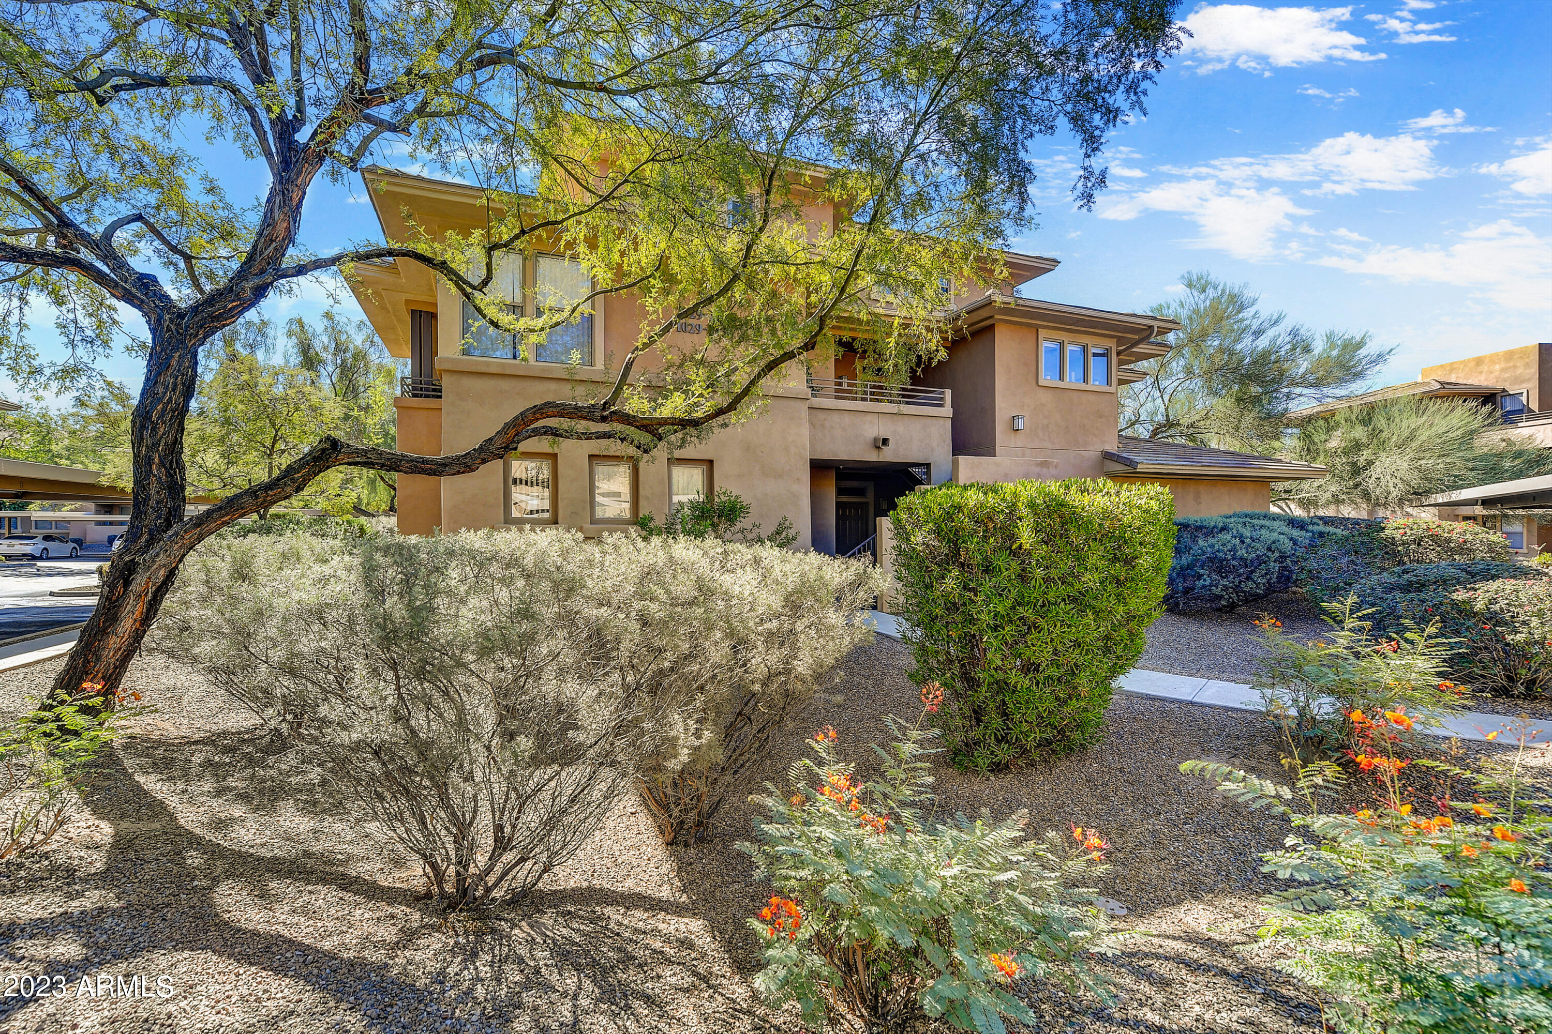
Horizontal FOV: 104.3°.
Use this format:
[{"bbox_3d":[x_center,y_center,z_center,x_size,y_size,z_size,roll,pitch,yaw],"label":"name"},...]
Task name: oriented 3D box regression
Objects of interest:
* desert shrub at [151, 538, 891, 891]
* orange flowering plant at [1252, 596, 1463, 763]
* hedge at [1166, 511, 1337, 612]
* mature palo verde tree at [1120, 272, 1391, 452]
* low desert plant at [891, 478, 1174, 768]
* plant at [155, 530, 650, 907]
[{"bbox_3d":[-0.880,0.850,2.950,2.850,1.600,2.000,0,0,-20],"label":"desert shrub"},{"bbox_3d":[3.880,1.120,4.080,1.200,1.070,1.100,0,0,-20],"label":"orange flowering plant"},{"bbox_3d":[8.500,0.780,11.200,3.000,1.700,2.400,0,0,-20],"label":"hedge"},{"bbox_3d":[12.900,-2.650,17.200,7.200,8.600,6.500,0,0,-20],"label":"mature palo verde tree"},{"bbox_3d":[1.790,0.710,4.380,1.700,1.880,1.450,0,0,-20],"label":"low desert plant"},{"bbox_3d":[-1.460,0.850,2.670,1.850,1.600,1.750,0,0,-20],"label":"plant"}]

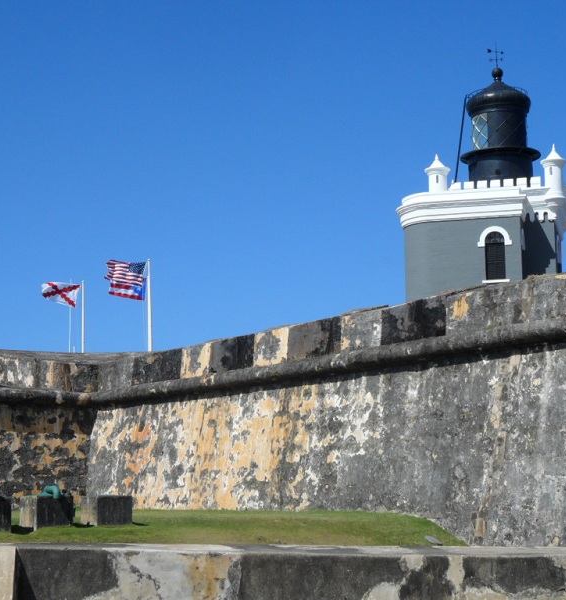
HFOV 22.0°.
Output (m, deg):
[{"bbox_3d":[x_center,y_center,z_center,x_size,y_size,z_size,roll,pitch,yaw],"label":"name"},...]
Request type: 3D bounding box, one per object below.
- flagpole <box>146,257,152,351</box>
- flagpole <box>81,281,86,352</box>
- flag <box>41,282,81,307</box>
[{"bbox_3d":[-8.189,1.455,88.586,0.200,8.000,0.200,0,-8,0],"label":"flagpole"},{"bbox_3d":[-13.168,2.613,95.493,0.150,7.800,0.150,0,-8,0],"label":"flagpole"},{"bbox_3d":[-14.588,-0.362,95.890,2.550,1.570,0.400,0,-8,0],"label":"flag"}]

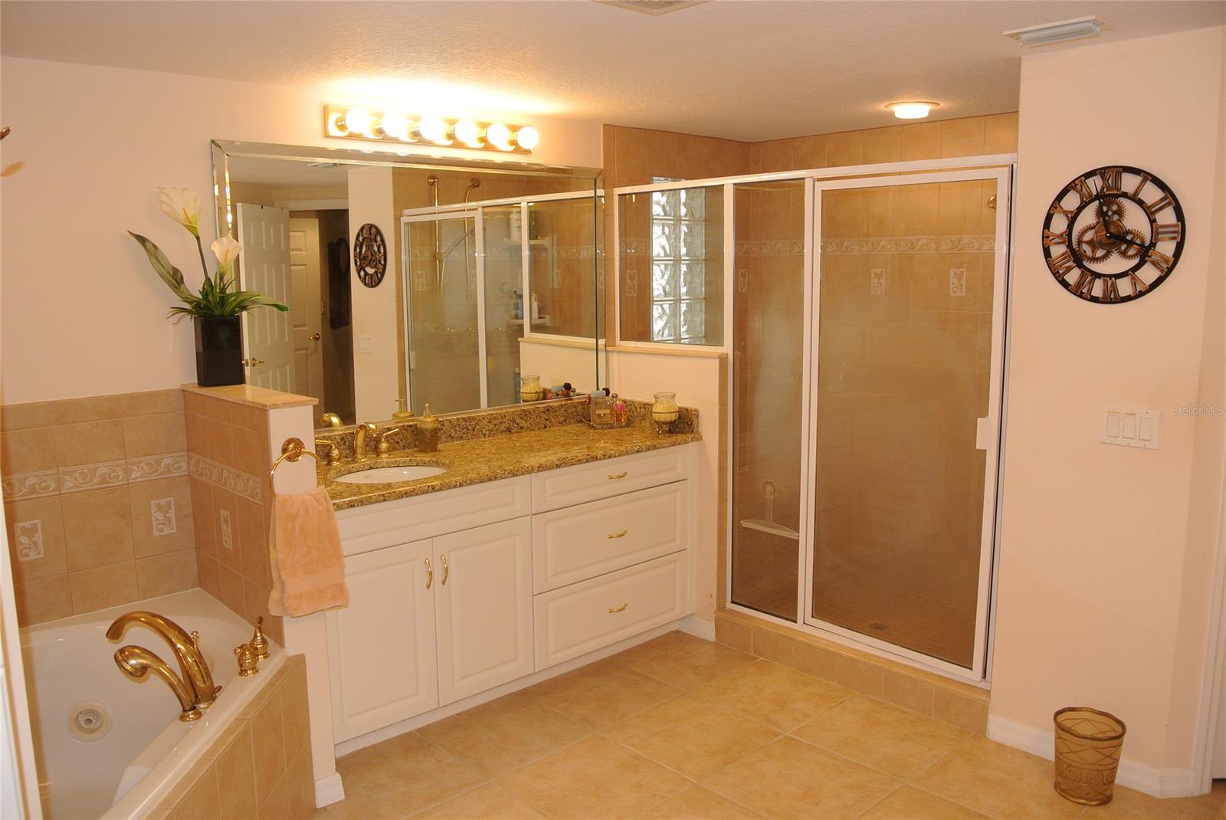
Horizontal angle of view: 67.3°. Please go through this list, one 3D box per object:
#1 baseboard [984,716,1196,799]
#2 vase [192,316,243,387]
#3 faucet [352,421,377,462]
[{"bbox_3d":[1.596,1.151,3.101,0.621,0.090,0.104,8,12,44],"label":"baseboard"},{"bbox_3d":[-1.346,-0.203,3.124,0.131,0.235,0.090,-8,12,-40],"label":"vase"},{"bbox_3d":[-0.943,0.120,3.494,0.048,0.150,0.130,-8,12,-40],"label":"faucet"}]

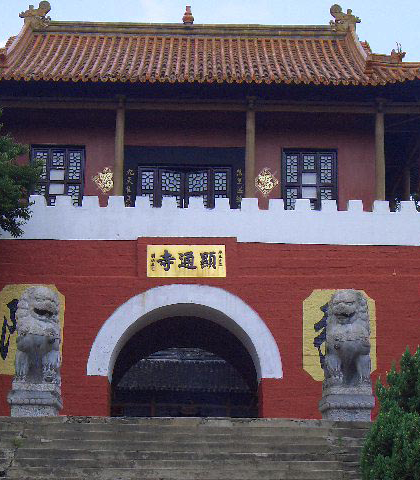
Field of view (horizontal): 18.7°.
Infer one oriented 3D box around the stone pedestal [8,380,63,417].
[{"bbox_3d":[-3.123,2.931,22.806,0.824,0.618,1.250,1,-14,-1],"label":"stone pedestal"}]

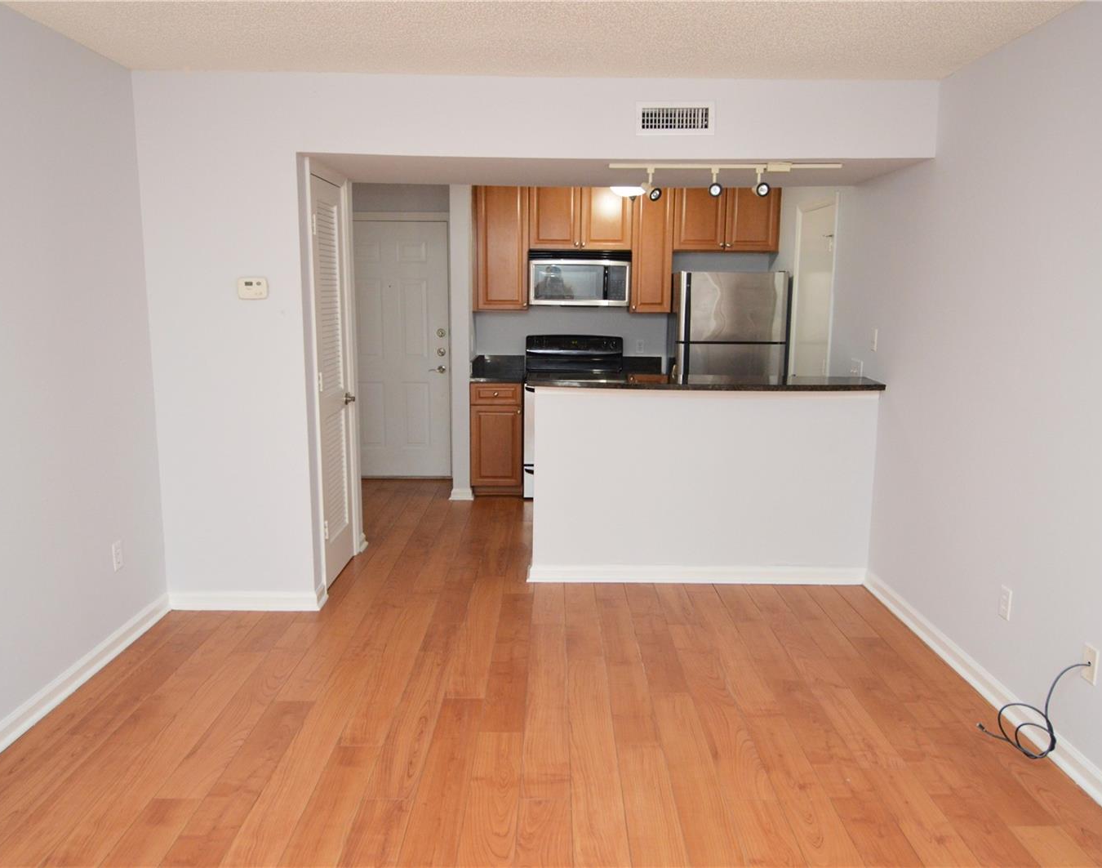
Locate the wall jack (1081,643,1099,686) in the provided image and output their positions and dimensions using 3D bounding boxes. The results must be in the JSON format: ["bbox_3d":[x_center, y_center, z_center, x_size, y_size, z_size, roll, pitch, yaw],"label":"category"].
[{"bbox_3d":[1.653,0.706,2.442,0.008,0.114,0.070,0,10,0],"label":"wall jack"}]

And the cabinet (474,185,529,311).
[{"bbox_3d":[-0.367,-1.463,6.022,0.405,1.040,0.335,1,10,0],"label":"cabinet"}]

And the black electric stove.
[{"bbox_3d":[0.189,-0.145,6.081,0.757,1.190,0.670,1,10,0],"label":"black electric stove"}]

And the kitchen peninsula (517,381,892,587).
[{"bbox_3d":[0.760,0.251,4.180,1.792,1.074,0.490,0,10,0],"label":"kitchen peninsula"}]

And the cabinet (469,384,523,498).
[{"bbox_3d":[-0.400,0.003,6.172,0.381,0.866,0.603,0,10,0],"label":"cabinet"}]

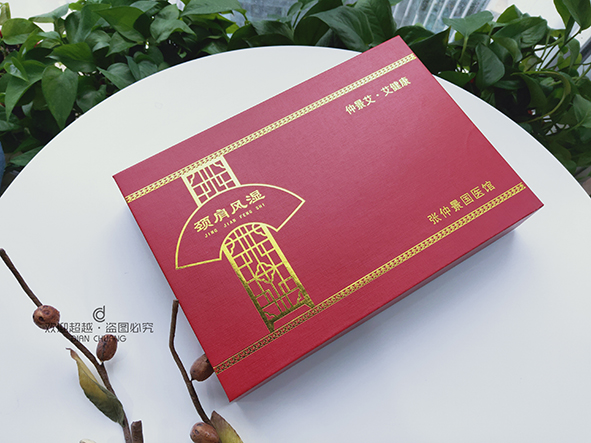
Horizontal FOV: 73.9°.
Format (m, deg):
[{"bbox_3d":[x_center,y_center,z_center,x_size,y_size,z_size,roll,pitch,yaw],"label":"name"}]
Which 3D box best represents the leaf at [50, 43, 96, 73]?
[{"bbox_3d":[-0.319,-0.235,0.560,0.064,0.018,0.043,0,90,-9],"label":"leaf"}]

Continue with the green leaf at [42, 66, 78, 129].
[{"bbox_3d":[-0.341,-0.180,0.570,0.050,0.020,0.093,-8,86,-15],"label":"green leaf"}]

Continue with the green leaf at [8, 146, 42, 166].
[{"bbox_3d":[-0.410,-0.099,0.600,0.058,0.016,0.037,-32,90,-19],"label":"green leaf"}]

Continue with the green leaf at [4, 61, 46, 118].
[{"bbox_3d":[-0.385,-0.188,0.560,0.044,0.025,0.090,24,78,-12],"label":"green leaf"}]

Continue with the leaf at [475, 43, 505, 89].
[{"bbox_3d":[0.294,-0.239,0.600,0.043,0.018,0.066,-10,95,7],"label":"leaf"}]

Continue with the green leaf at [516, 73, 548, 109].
[{"bbox_3d":[0.368,-0.203,0.610,0.036,0.022,0.070,-25,79,11],"label":"green leaf"}]

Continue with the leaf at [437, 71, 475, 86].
[{"bbox_3d":[0.238,-0.207,0.580,0.060,0.016,0.039,16,88,11],"label":"leaf"}]

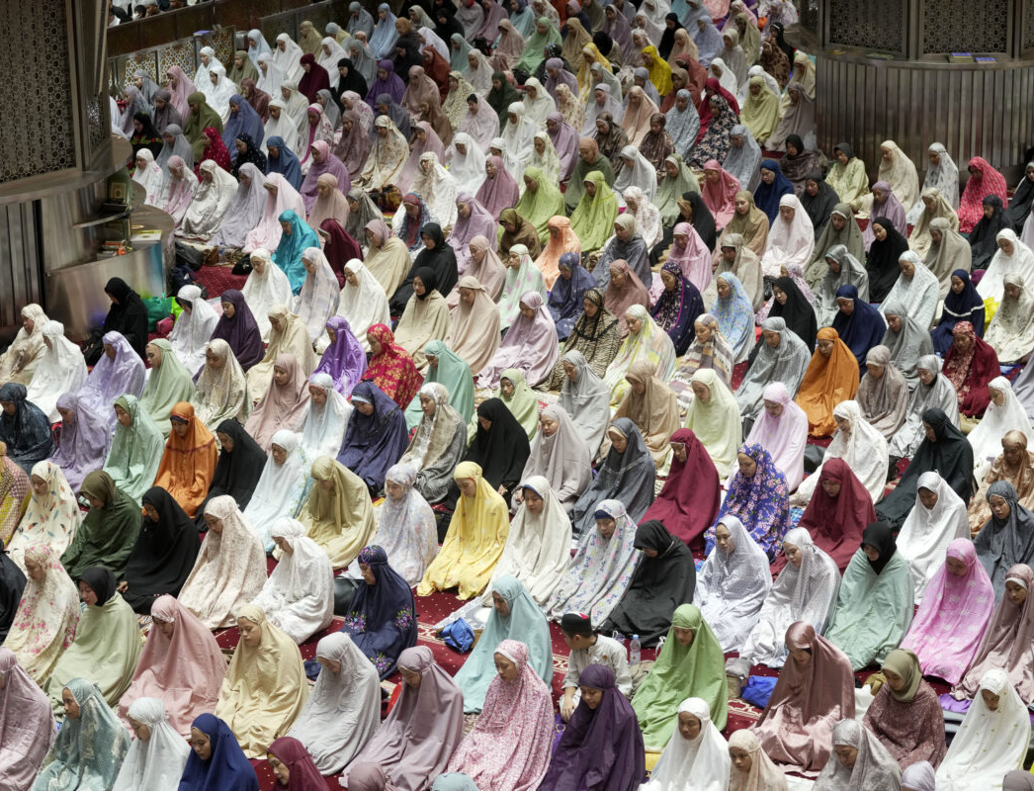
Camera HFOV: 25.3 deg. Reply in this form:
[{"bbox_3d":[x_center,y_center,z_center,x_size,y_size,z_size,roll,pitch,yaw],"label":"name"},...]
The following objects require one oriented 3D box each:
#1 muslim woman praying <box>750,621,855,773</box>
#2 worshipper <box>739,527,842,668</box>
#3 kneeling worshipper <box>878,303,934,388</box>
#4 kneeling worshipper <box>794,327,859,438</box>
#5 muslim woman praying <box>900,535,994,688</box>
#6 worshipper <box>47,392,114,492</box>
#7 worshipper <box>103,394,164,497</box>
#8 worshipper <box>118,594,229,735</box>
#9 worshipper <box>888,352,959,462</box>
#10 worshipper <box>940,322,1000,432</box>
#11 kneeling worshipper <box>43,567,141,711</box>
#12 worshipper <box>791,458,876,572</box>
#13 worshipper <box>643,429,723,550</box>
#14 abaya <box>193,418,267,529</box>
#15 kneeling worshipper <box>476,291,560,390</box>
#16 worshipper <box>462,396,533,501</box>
[{"bbox_3d":[1.710,1.715,13.689,0.540,0.801,0.722,9,21,26],"label":"muslim woman praying"},{"bbox_3d":[1.795,1.247,15.055,0.550,0.813,0.751,10,22,30],"label":"worshipper"},{"bbox_3d":[3.575,-0.448,21.098,0.461,0.818,0.667,10,21,29],"label":"kneeling worshipper"},{"bbox_3d":[2.592,-0.164,19.201,0.500,0.817,0.704,9,21,28],"label":"kneeling worshipper"},{"bbox_3d":[2.771,1.310,14.814,0.526,0.815,0.724,12,22,33],"label":"muslim woman praying"},{"bbox_3d":[-3.338,0.334,17.566,0.478,0.768,0.609,10,22,30],"label":"worshipper"},{"bbox_3d":[-3.027,0.382,18.227,0.470,0.820,0.640,8,19,26],"label":"worshipper"},{"bbox_3d":[-2.247,1.678,14.908,0.527,0.804,0.733,10,21,29],"label":"worshipper"},{"bbox_3d":[3.294,0.043,18.581,0.521,0.797,0.708,9,21,28],"label":"worshipper"},{"bbox_3d":[3.833,-0.249,19.415,0.490,0.800,0.697,8,21,25],"label":"worshipper"},{"bbox_3d":[-2.651,1.470,14.729,0.500,0.810,0.700,9,20,29],"label":"kneeling worshipper"},{"bbox_3d":[2.241,0.844,16.429,0.520,0.820,0.720,10,20,31],"label":"worshipper"},{"bbox_3d":[1.232,0.644,17.131,0.510,0.820,0.720,10,21,32],"label":"worshipper"},{"bbox_3d":[-2.282,0.589,18.108,0.520,0.818,0.690,9,17,34],"label":"abaya"},{"bbox_3d":[0.095,-0.551,21.102,0.500,0.780,0.720,12,22,36],"label":"kneeling worshipper"},{"bbox_3d":[-0.146,0.375,17.243,0.489,0.782,0.649,12,23,33],"label":"worshipper"}]

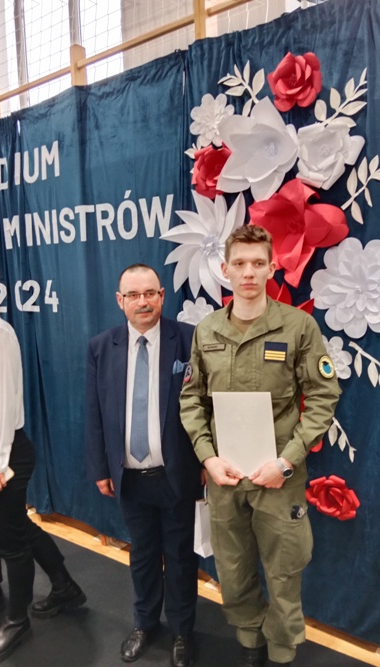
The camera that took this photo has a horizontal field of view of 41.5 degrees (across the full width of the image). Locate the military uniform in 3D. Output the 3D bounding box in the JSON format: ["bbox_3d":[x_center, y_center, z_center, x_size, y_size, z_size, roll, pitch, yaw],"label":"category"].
[{"bbox_3d":[0.291,0.604,1.955,0.590,1.480,0.370,1,7,25],"label":"military uniform"}]

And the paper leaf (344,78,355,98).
[{"bbox_3d":[0.628,-0.960,1.965,0.038,0.073,0.014,16,15,34],"label":"paper leaf"}]

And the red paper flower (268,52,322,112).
[{"bbox_3d":[0.426,-1.040,2.058,0.225,0.220,0.110,3,7,36],"label":"red paper flower"}]

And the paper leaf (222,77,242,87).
[{"bbox_3d":[0.191,-1.122,2.242,0.099,0.030,0.016,19,17,33],"label":"paper leaf"}]

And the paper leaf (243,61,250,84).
[{"bbox_3d":[0.251,-1.143,2.196,0.032,0.095,0.016,13,14,34],"label":"paper leaf"}]

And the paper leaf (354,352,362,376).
[{"bbox_3d":[0.690,0.129,2.051,0.032,0.104,0.014,2,7,36],"label":"paper leaf"}]

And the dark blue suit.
[{"bbox_3d":[-0.169,0.654,2.233,0.540,1.460,0.300,-1,7,3],"label":"dark blue suit"}]

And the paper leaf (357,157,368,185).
[{"bbox_3d":[0.680,-0.636,1.966,0.036,0.107,0.014,5,8,35],"label":"paper leaf"}]

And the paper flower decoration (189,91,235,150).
[{"bbox_3d":[0.100,-0.972,2.285,0.240,0.240,0.080,3,8,36],"label":"paper flower decoration"}]

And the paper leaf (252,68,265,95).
[{"bbox_3d":[0.298,-1.087,2.169,0.054,0.104,0.016,11,13,35],"label":"paper leaf"}]

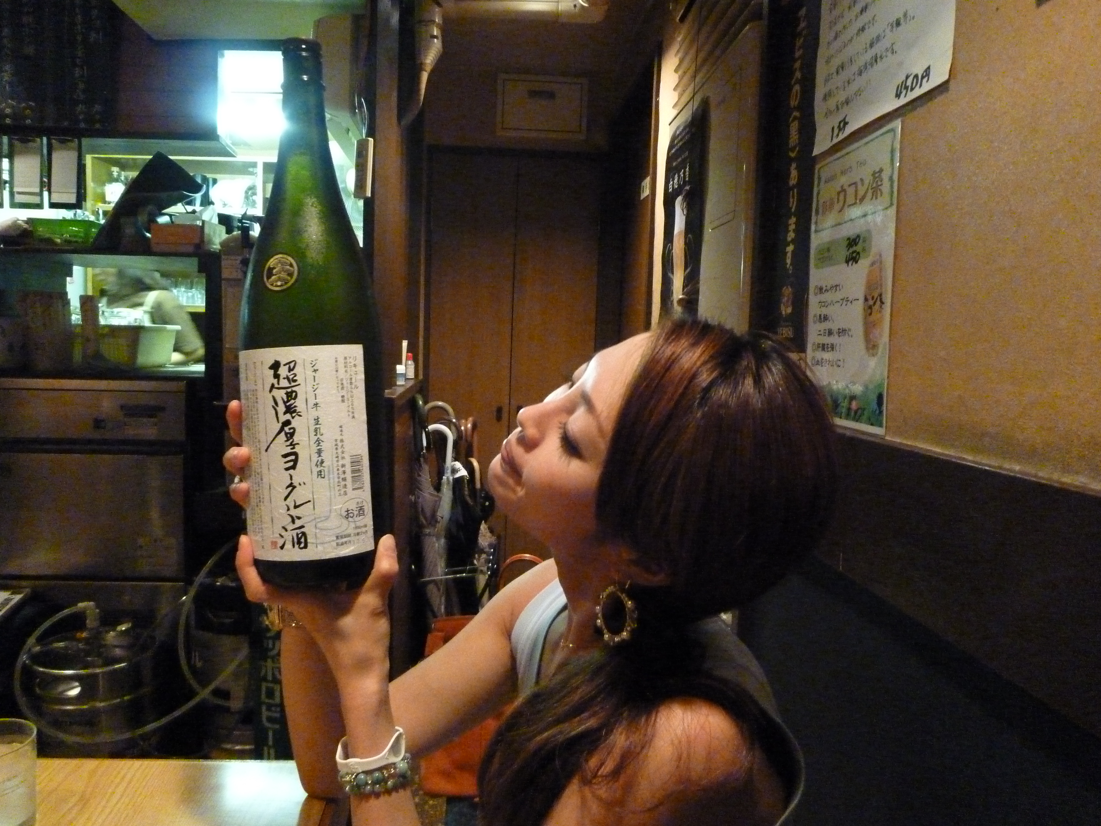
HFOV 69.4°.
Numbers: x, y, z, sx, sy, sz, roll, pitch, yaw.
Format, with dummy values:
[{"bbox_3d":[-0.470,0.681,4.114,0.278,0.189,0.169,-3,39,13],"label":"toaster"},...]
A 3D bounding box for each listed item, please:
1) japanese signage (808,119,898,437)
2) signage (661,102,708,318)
[{"bbox_3d":[0.344,-0.147,0.927,0.010,0.324,0.214,1,5,-5],"label":"japanese signage"},{"bbox_3d":[0.261,-0.371,1.614,0.015,0.440,0.318,1,5,-5],"label":"signage"}]

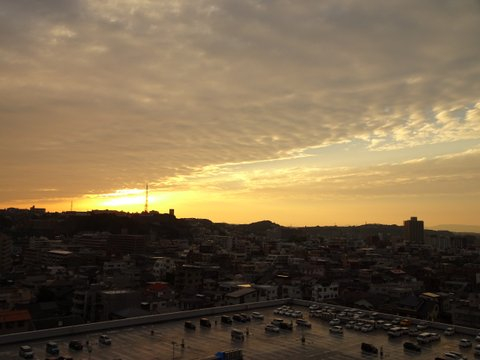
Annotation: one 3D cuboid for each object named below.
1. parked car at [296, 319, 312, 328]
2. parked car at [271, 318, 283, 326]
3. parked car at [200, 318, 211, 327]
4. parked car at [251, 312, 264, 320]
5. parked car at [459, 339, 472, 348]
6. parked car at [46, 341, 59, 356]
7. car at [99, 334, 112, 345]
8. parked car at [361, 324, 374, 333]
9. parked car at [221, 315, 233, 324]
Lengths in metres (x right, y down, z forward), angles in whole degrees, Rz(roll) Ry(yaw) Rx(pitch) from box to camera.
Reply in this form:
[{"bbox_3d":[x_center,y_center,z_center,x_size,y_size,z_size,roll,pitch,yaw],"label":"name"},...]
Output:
[{"bbox_3d":[18.151,40.964,122.336,1.660,1.660,4.340,6,-9,-39],"label":"parked car"},{"bbox_3d":[10.931,41.399,125.791,1.640,1.570,3.850,6,-9,-39],"label":"parked car"},{"bbox_3d":[-10.620,43.670,132.130,1.660,1.590,4.020,6,-9,-39],"label":"parked car"},{"bbox_3d":[5.640,44.950,142.340,1.680,1.580,4.380,6,-9,-39],"label":"parked car"},{"bbox_3d":[53.132,38.584,101.225,3.760,1.540,1.620,6,-9,-39],"label":"parked car"},{"bbox_3d":[-41.386,37.243,95.076,1.630,1.700,4.040,6,-9,-39],"label":"parked car"},{"bbox_3d":[-32.161,38.339,102.955,1.640,1.560,3.950,6,-9,-39],"label":"car"},{"bbox_3d":[34.535,40.406,116.750,3.900,1.550,1.640,6,-9,-39],"label":"parked car"},{"bbox_3d":[-4.230,44.190,136.360,1.670,1.600,4.060,6,-9,-39],"label":"parked car"}]

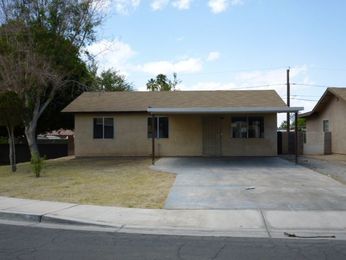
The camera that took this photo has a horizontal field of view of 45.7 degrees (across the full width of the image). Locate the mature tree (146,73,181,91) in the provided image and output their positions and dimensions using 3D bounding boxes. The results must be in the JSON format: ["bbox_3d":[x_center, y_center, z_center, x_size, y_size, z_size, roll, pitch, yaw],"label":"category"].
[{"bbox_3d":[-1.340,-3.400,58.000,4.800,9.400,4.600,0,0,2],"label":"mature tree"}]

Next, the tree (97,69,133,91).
[{"bbox_3d":[-5.900,-2.200,39.000,5.000,7.300,5.000,0,0,2],"label":"tree"}]

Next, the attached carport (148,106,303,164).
[{"bbox_3d":[2.370,0.250,20.000,6.700,2.520,4.300,0,0,2],"label":"attached carport"}]

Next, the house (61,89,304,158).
[{"bbox_3d":[0.360,-0.530,26.100,12.200,3.950,9.200,0,0,2],"label":"house"}]

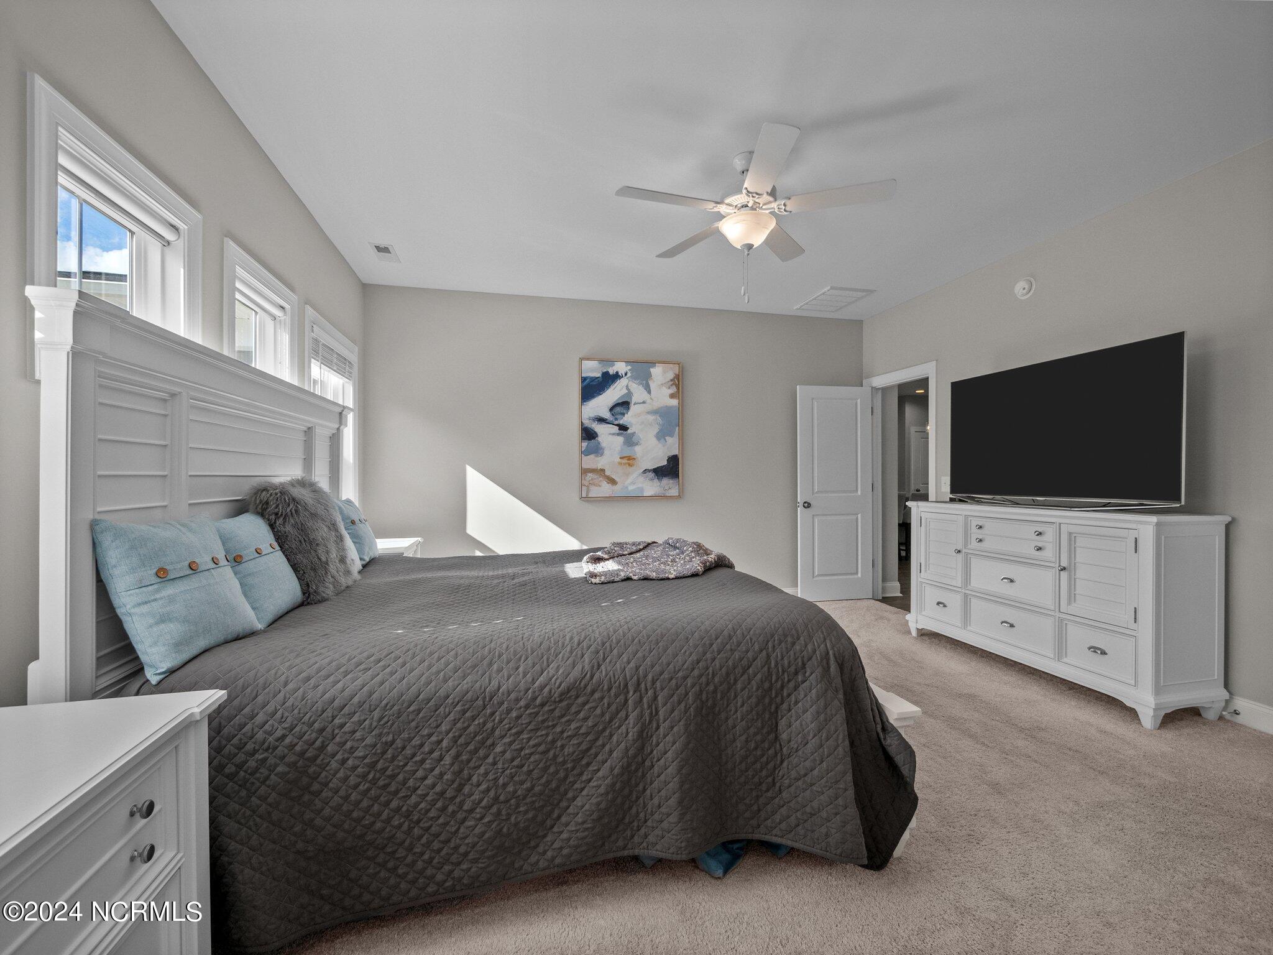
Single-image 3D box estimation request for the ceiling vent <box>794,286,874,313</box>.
[{"bbox_3d":[1.728,-1.547,4.536,0.420,0.025,0.590,0,0,-14],"label":"ceiling vent"}]

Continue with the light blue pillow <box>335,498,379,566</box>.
[{"bbox_3d":[-1.612,0.315,2.954,0.150,0.390,0.440,-21,5,-13],"label":"light blue pillow"}]

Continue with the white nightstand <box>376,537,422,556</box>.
[{"bbox_3d":[-1.816,0.840,3.645,0.450,0.690,0.730,0,0,-14],"label":"white nightstand"}]

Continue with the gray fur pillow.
[{"bbox_3d":[-1.357,0.246,2.157,0.200,0.500,0.530,-23,5,-13],"label":"gray fur pillow"}]

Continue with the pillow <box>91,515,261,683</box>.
[{"bbox_3d":[-1.204,0.289,1.412,0.150,0.430,0.460,-23,5,-13],"label":"pillow"}]

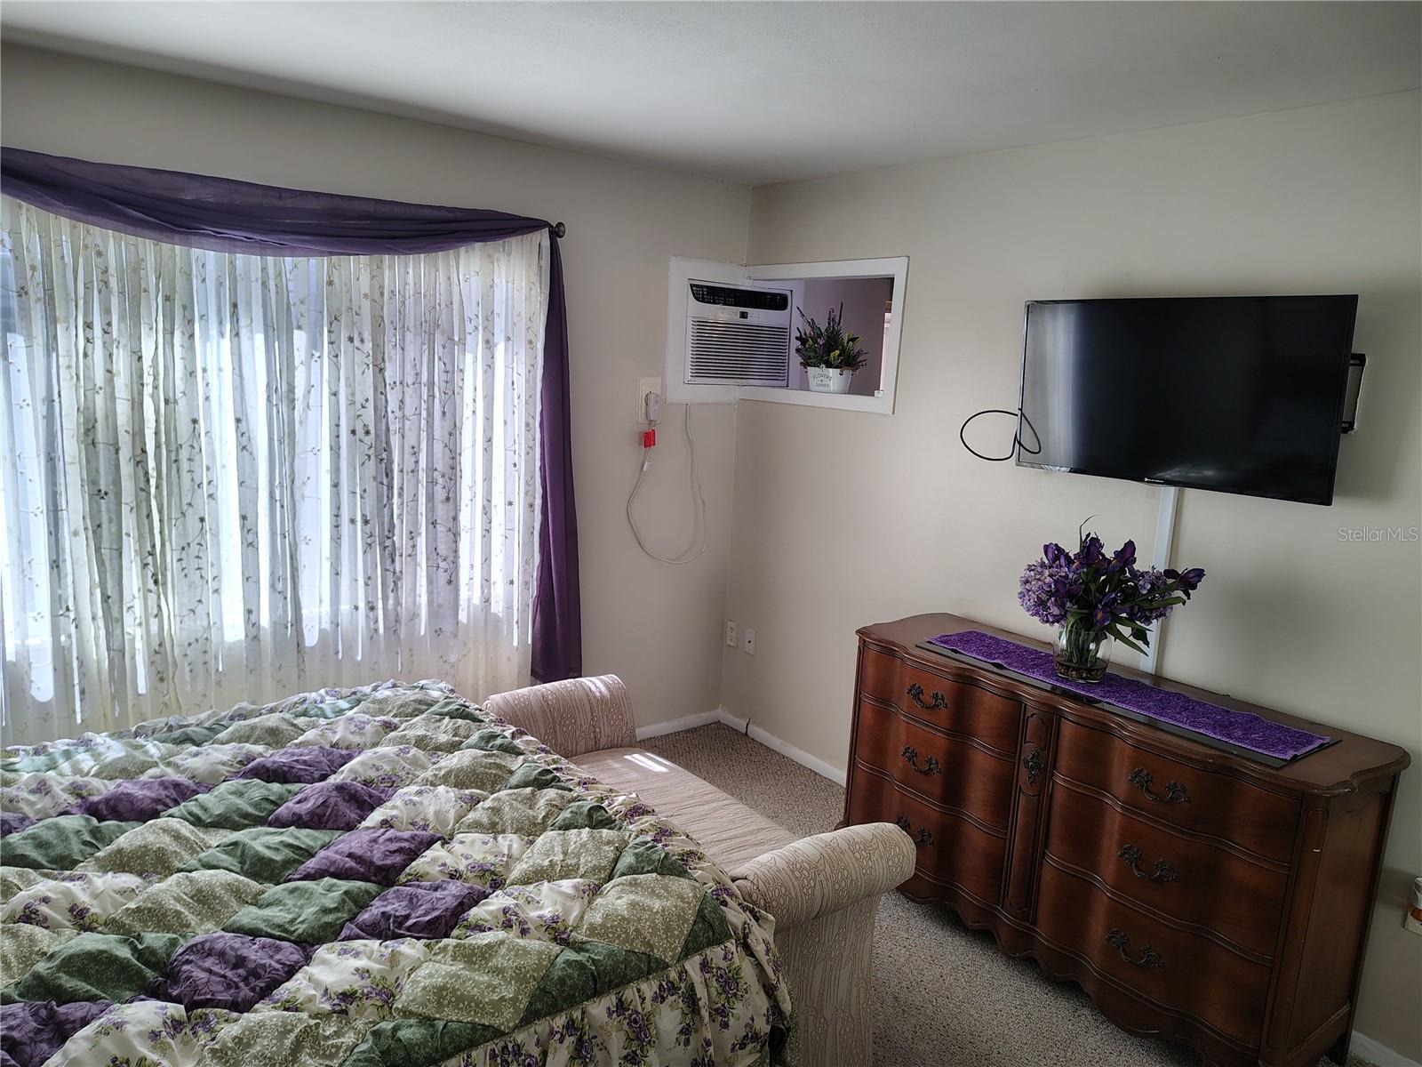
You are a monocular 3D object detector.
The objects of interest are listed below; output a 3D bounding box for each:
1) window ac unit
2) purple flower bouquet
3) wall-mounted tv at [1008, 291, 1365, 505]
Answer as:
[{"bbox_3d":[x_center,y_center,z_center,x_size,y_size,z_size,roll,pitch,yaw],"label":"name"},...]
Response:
[{"bbox_3d":[0.003,-0.909,4.521,0.595,0.435,0.450,-5,13,-38],"label":"window ac unit"},{"bbox_3d":[1.127,0.201,2.816,0.380,0.450,0.460,-5,13,-38],"label":"purple flower bouquet"},{"bbox_3d":[1.297,-0.401,2.789,0.070,0.517,0.907,-14,19,-38],"label":"wall-mounted tv"}]

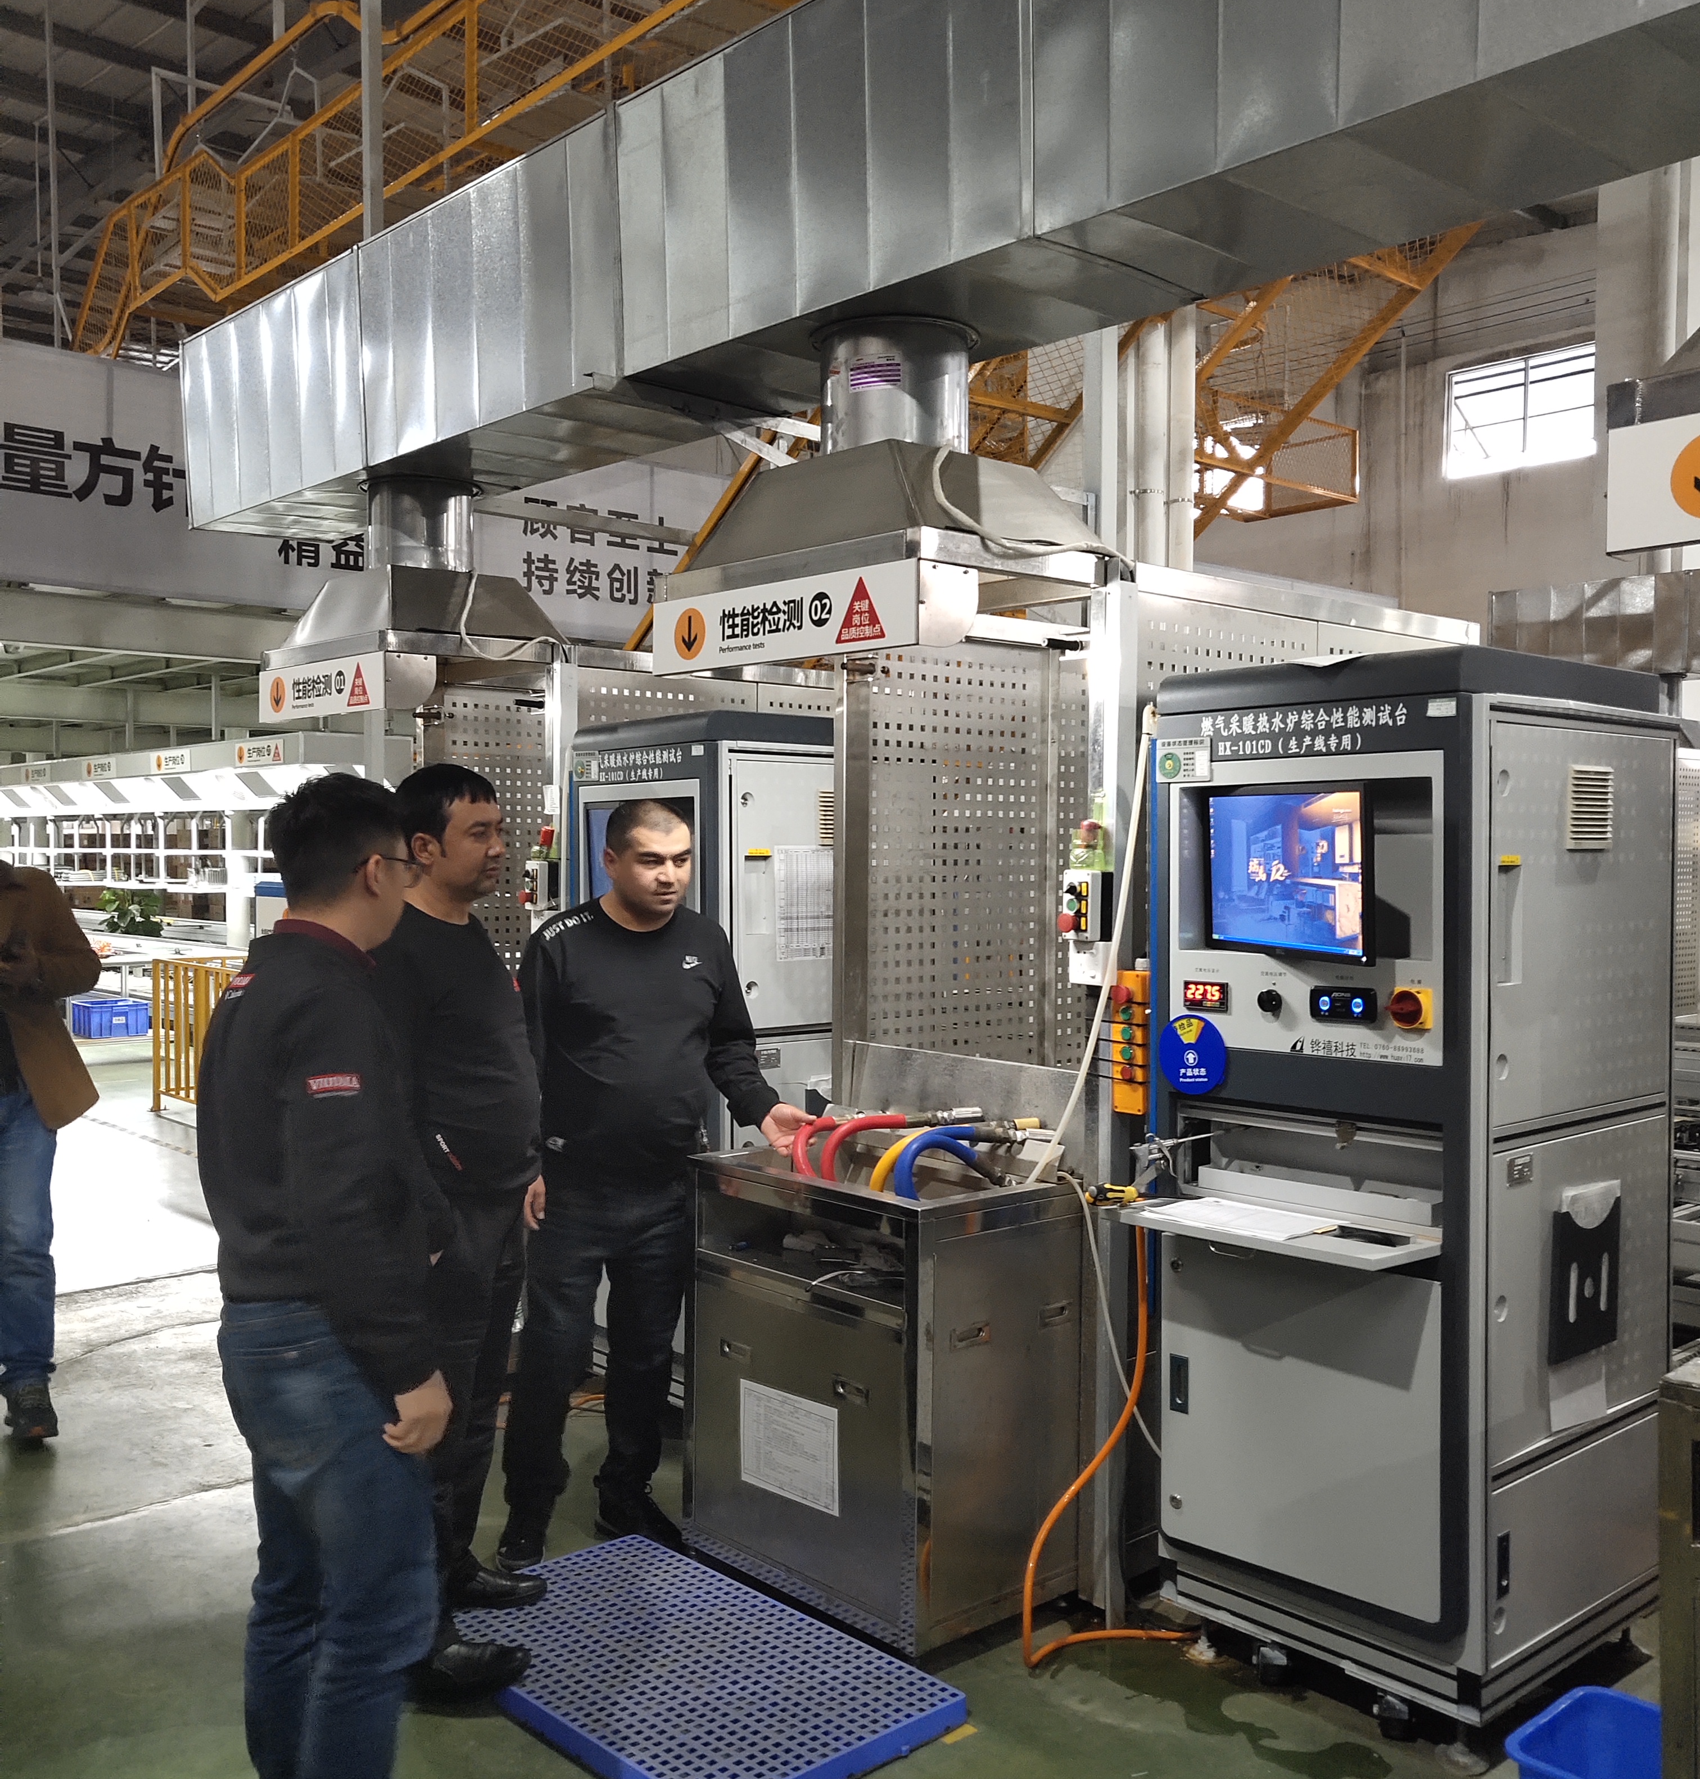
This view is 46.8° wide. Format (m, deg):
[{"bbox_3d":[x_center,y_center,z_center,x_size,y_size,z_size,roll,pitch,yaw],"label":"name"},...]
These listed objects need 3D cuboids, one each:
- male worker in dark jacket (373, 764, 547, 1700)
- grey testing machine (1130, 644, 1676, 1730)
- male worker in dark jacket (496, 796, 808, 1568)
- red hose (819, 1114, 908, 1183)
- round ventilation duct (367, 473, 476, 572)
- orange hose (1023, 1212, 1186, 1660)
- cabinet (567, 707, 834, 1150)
[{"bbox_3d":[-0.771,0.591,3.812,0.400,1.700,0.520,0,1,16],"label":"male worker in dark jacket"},{"bbox_3d":[1.064,0.526,3.761,0.810,1.880,0.700,-1,2,-43],"label":"grey testing machine"},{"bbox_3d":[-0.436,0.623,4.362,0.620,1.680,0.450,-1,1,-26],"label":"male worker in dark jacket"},{"bbox_3d":[0.038,0.535,4.092,0.250,0.160,0.070,-1,1,-41],"label":"red hose"},{"bbox_3d":[-1.202,-1.021,5.511,0.300,0.270,0.300,0,1,0],"label":"round ventilation duct"},{"bbox_3d":[0.480,1.048,3.780,0.360,0.840,0.200,-1,1,-41],"label":"orange hose"},{"bbox_3d":[-0.284,0.501,5.440,0.790,1.880,0.700,-1,2,-42],"label":"cabinet"}]

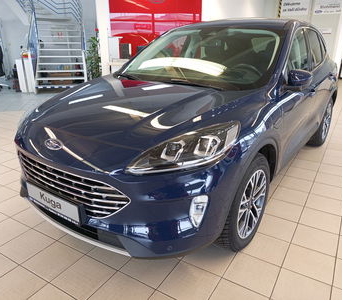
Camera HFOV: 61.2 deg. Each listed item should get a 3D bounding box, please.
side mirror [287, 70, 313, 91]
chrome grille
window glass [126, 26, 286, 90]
[{"bbox_3d":[0.944,-0.502,2.105,0.195,0.150,0.145,14,24,34],"label":"side mirror"},{"bbox_3d":[-0.663,0.179,1.726,1.060,0.250,0.150,14,24,34],"label":"chrome grille"},{"bbox_3d":[0.243,-0.880,2.656,1.430,0.130,1.030,14,55,34],"label":"window glass"}]

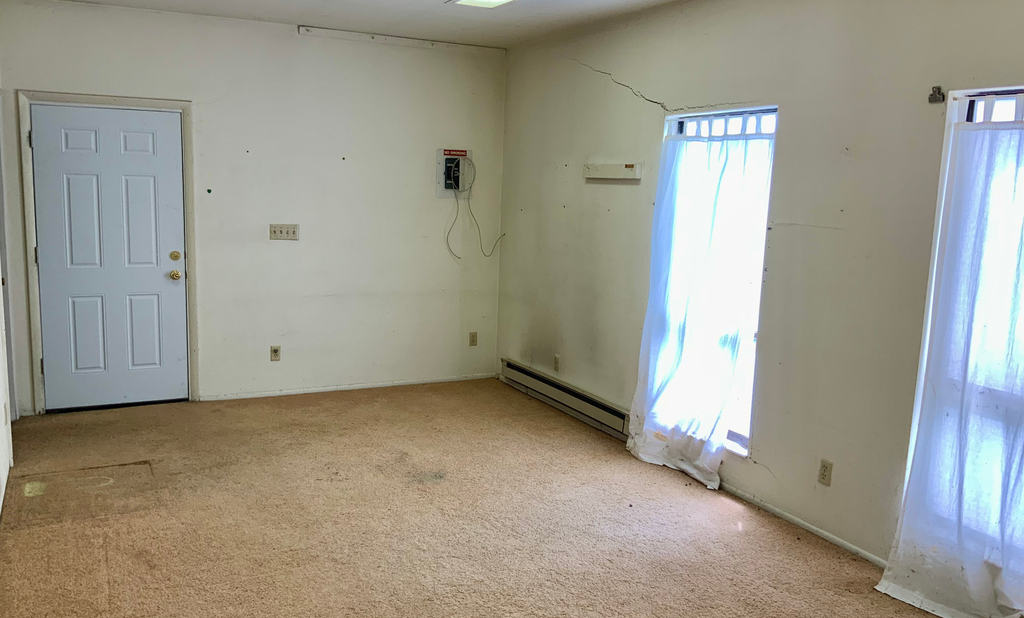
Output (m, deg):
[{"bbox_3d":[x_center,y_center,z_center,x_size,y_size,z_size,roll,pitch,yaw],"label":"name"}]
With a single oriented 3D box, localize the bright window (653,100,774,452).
[{"bbox_3d":[1.139,-0.182,4.884,0.100,1.834,0.910,-3,10,-28],"label":"bright window"}]

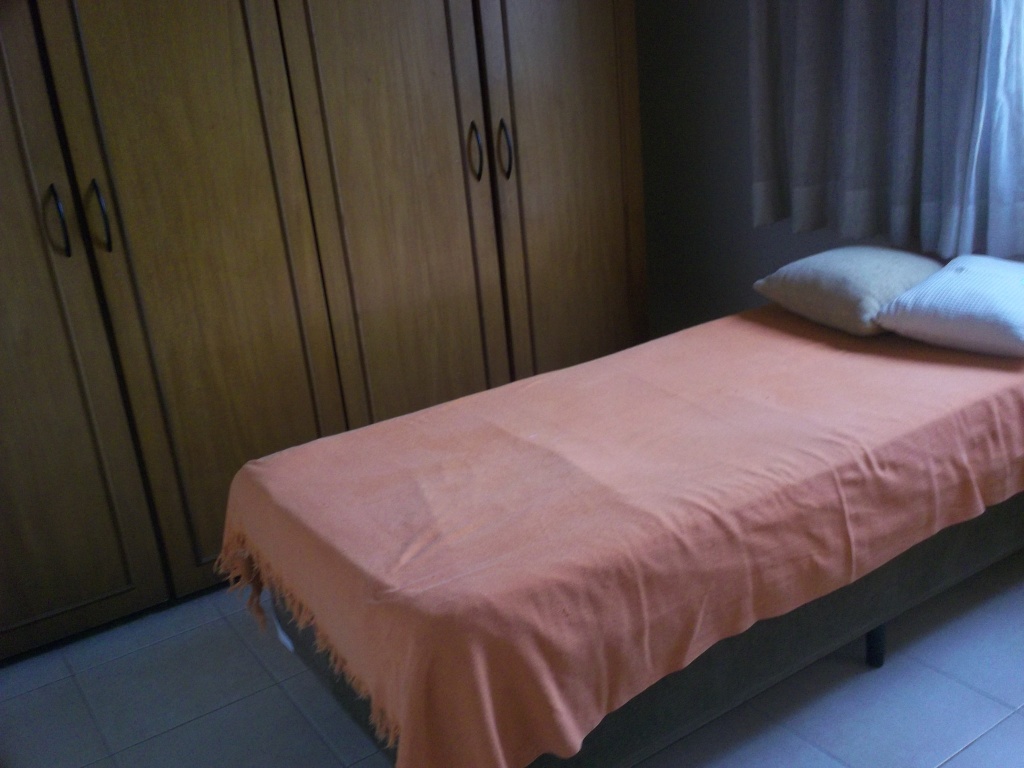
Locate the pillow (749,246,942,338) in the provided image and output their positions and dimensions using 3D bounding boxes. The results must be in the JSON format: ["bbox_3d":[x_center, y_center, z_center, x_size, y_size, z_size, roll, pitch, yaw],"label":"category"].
[{"bbox_3d":[0.843,-0.223,2.670,0.375,0.170,0.400,-15,22,-23],"label":"pillow"}]

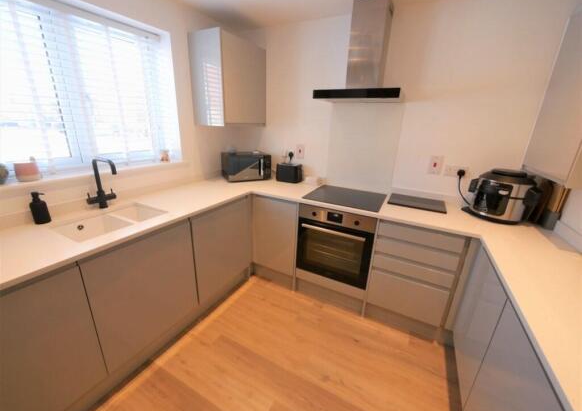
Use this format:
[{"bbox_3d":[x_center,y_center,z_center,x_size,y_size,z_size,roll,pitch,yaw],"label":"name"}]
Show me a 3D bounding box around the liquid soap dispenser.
[{"bbox_3d":[-1.387,0.013,1.302,0.083,0.172,0.070,4,19,6],"label":"liquid soap dispenser"}]

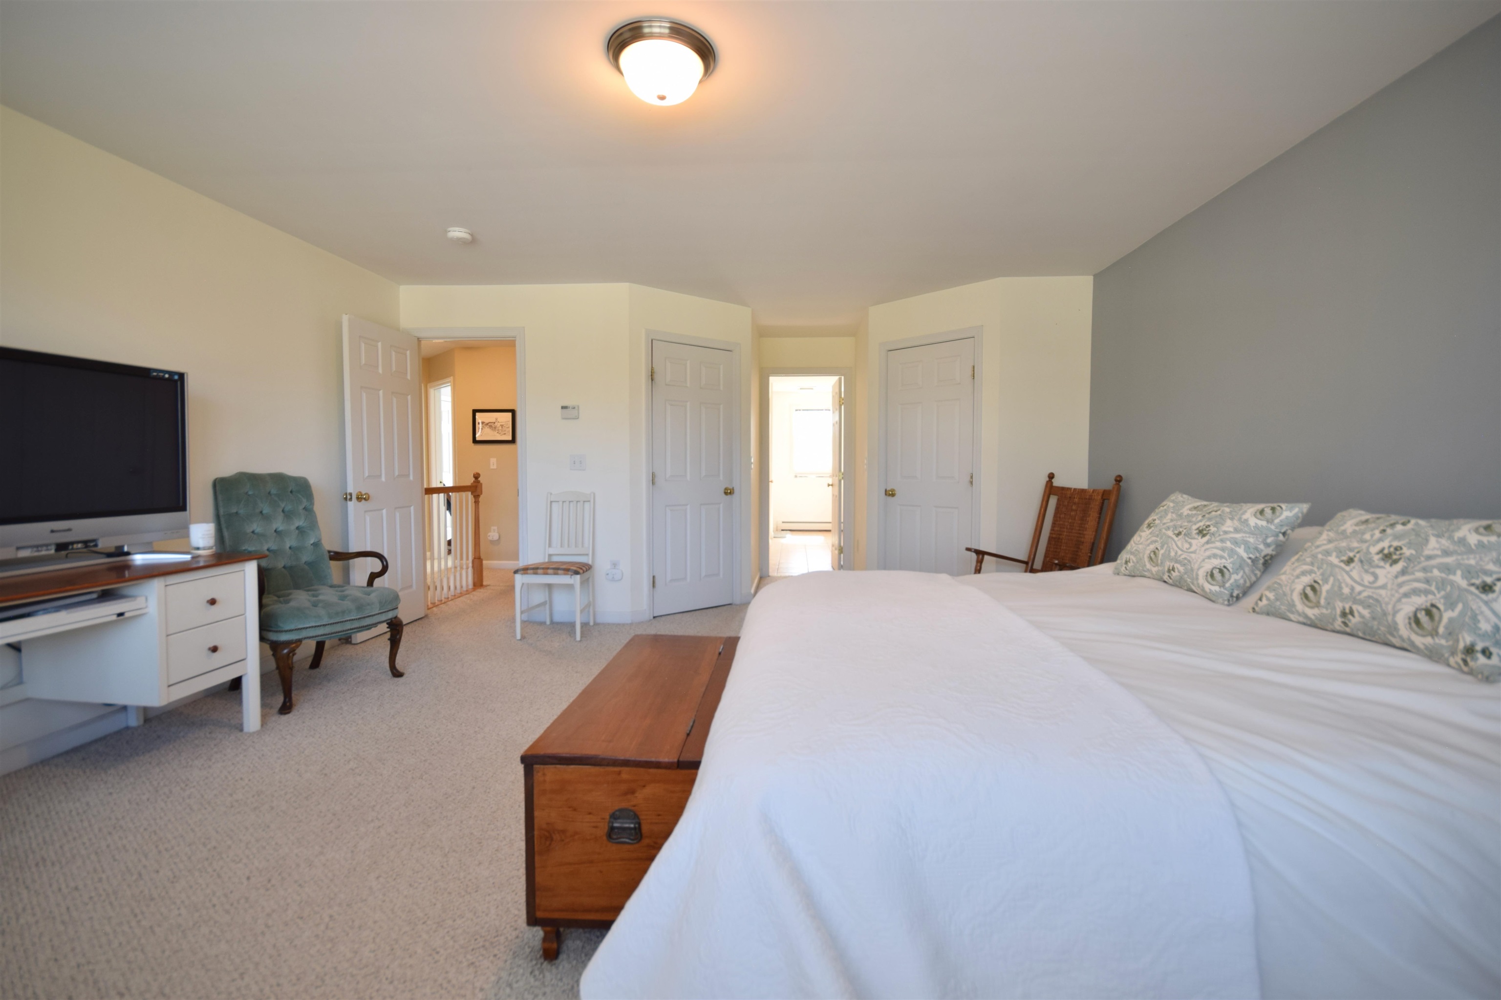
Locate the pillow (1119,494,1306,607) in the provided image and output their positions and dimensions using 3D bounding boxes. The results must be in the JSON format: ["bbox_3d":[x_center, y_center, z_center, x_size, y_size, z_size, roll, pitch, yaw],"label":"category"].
[{"bbox_3d":[1.768,0.165,2.454,0.170,0.470,0.650,37,1,-4],"label":"pillow"}]

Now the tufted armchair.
[{"bbox_3d":[-2.264,0.403,3.169,0.700,1.090,0.670,1,3,23],"label":"tufted armchair"}]

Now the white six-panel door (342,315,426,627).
[{"bbox_3d":[-2.477,-0.137,4.269,0.042,2.030,0.765,0,3,2],"label":"white six-panel door"}]

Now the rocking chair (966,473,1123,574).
[{"bbox_3d":[1.709,0.394,3.602,0.820,1.090,0.600,-1,3,-23],"label":"rocking chair"}]

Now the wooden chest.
[{"bbox_3d":[-0.245,0.782,1.895,0.465,0.470,1.030,0,3,4],"label":"wooden chest"}]

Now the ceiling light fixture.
[{"bbox_3d":[-0.283,-1.361,2.003,0.345,0.140,0.345,0,3,4],"label":"ceiling light fixture"}]

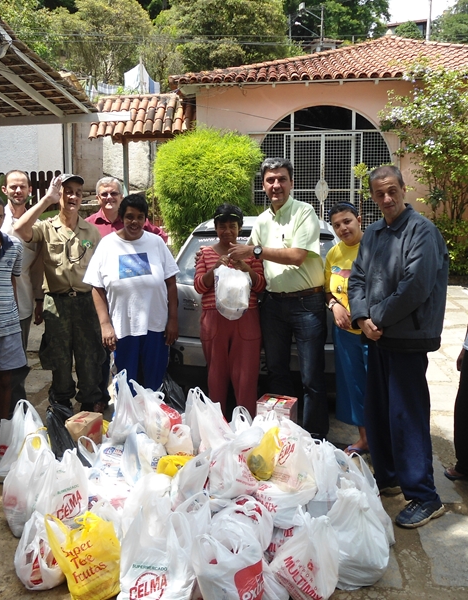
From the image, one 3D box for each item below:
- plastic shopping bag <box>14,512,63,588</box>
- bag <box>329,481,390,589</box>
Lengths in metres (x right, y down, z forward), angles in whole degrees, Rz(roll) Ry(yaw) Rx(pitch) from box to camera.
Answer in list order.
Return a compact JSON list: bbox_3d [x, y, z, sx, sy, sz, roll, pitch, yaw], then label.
[{"bbox_3d":[-0.801,1.003,2.502,0.230,0.290,0.210,-3,10,-18],"label":"plastic shopping bag"},{"bbox_3d":[0.527,0.939,2.503,0.260,0.400,0.250,2,9,12],"label":"bag"}]

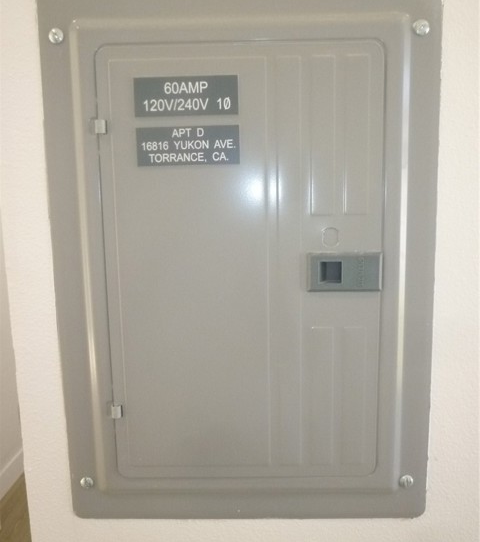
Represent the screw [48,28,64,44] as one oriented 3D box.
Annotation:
[{"bbox_3d":[-0.178,-0.228,0.520,0.015,0.015,0.005,-1,9,1],"label":"screw"}]

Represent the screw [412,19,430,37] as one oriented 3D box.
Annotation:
[{"bbox_3d":[0.173,-0.233,0.513,0.015,0.015,0.005,-1,9,1],"label":"screw"}]

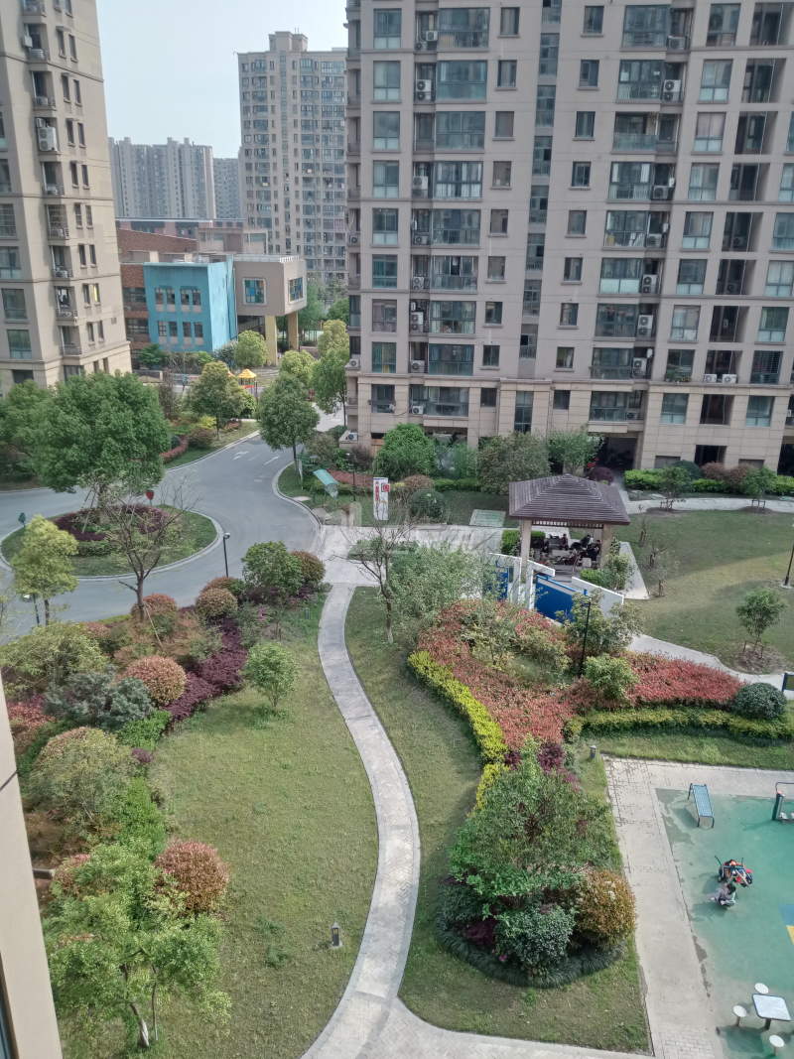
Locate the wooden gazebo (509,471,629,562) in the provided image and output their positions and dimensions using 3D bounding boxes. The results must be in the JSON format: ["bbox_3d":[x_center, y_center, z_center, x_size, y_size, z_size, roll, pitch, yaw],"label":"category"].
[{"bbox_3d":[8.527,-0.412,43.702,5.650,5.000,5.650,3,20,7],"label":"wooden gazebo"}]

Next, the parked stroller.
[{"bbox_3d":[9.200,9.136,23.350,0.950,0.850,0.550,4,20,9],"label":"parked stroller"}]

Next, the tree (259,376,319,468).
[{"bbox_3d":[-7.319,-7.130,58.242,4.100,7.100,4.000,1,20,0],"label":"tree"}]

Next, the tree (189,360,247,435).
[{"bbox_3d":[-14.362,-10.432,68.555,4.400,6.400,4.400,1,20,0],"label":"tree"}]

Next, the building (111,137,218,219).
[{"bbox_3d":[-133.610,-191.009,485.107,59.220,54.960,16.000,3,20,5],"label":"building"}]

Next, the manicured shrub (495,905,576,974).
[{"bbox_3d":[3.365,9.927,20.870,1.850,1.100,1.750,1,20,0],"label":"manicured shrub"}]

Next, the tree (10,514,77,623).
[{"bbox_3d":[-14.503,1.989,35.520,2.650,5.400,2.600,1,20,0],"label":"tree"}]

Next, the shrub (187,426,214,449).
[{"bbox_3d":[-15.013,-6.973,65.479,1.870,1.600,1.800,1,20,0],"label":"shrub"}]

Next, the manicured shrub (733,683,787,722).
[{"bbox_3d":[13.154,6.248,31.182,1.850,1.200,1.800,1,20,0],"label":"manicured shrub"}]

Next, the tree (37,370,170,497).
[{"bbox_3d":[-16.145,-4.269,47.732,7.200,8.700,7.000,1,20,0],"label":"tree"}]

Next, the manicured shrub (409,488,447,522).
[{"bbox_3d":[1.892,-1.509,51.027,2.190,1.920,2.190,1,20,0],"label":"manicured shrub"}]

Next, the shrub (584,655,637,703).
[{"bbox_3d":[7.868,5.604,31.536,1.910,1.900,1.910,1,20,0],"label":"shrub"}]

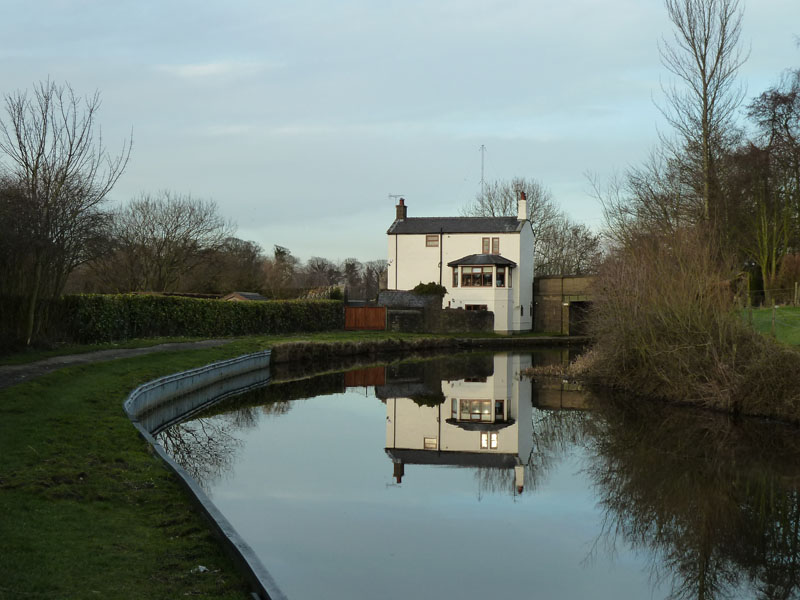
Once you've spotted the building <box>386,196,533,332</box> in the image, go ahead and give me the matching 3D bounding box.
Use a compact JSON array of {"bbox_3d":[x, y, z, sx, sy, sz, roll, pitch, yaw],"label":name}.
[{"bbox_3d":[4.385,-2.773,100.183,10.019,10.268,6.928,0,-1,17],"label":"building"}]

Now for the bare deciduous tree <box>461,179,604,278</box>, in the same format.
[{"bbox_3d":[12.372,-4.656,127.931,12.767,13.596,11.500,0,-1,6],"label":"bare deciduous tree"}]

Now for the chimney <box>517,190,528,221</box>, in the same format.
[{"bbox_3d":[9.022,-6.835,99.606,0.586,2.067,0.640,0,-1,17],"label":"chimney"}]

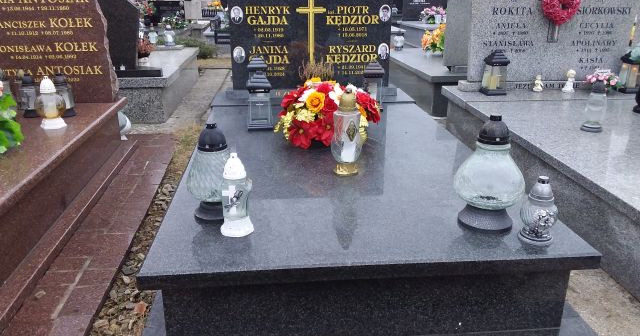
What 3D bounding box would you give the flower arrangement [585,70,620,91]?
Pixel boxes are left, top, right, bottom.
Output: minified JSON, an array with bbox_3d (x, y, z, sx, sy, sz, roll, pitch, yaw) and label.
[{"bbox_3d":[2.151,-0.671,3.946,0.274,0.159,0.180,-1,20,-5],"label":"flower arrangement"}]

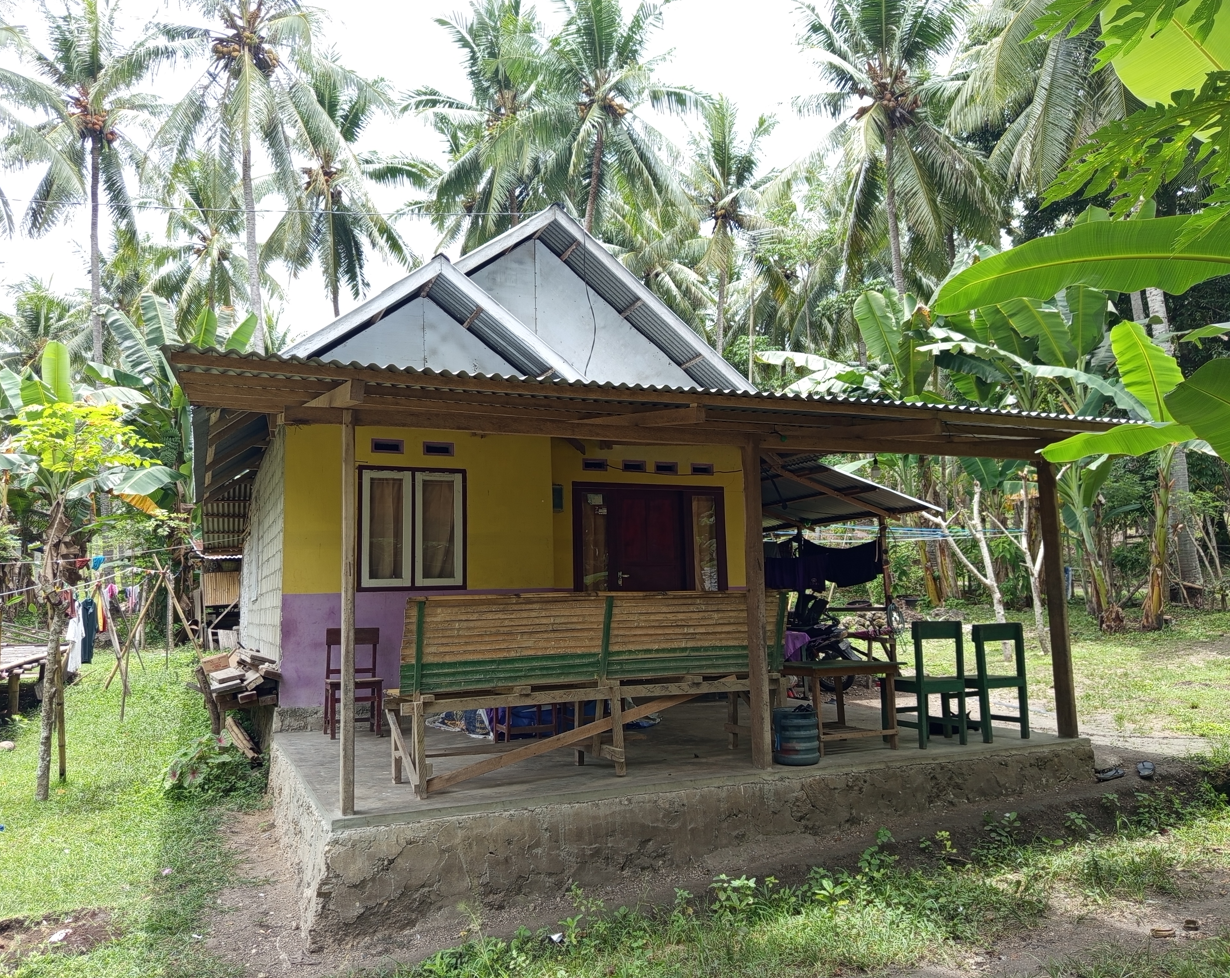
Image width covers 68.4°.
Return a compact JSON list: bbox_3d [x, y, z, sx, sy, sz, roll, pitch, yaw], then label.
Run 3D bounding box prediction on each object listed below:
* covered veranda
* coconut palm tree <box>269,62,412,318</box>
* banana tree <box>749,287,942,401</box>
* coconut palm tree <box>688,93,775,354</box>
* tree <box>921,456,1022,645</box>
[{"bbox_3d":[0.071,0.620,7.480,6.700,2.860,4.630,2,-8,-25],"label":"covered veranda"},{"bbox_3d":[-8.896,-4.416,28.275,5.300,18.910,5.300,2,-8,-25],"label":"coconut palm tree"},{"bbox_3d":[3.986,-0.401,14.258,2.800,5.590,2.600,2,-8,-25],"label":"banana tree"},{"bbox_3d":[3.846,-4.470,29.861,4.200,18.050,4.200,2,-8,-25],"label":"coconut palm tree"},{"bbox_3d":[4.830,1.060,12.300,1.350,2.550,1.100,-2,-7,0],"label":"tree"}]

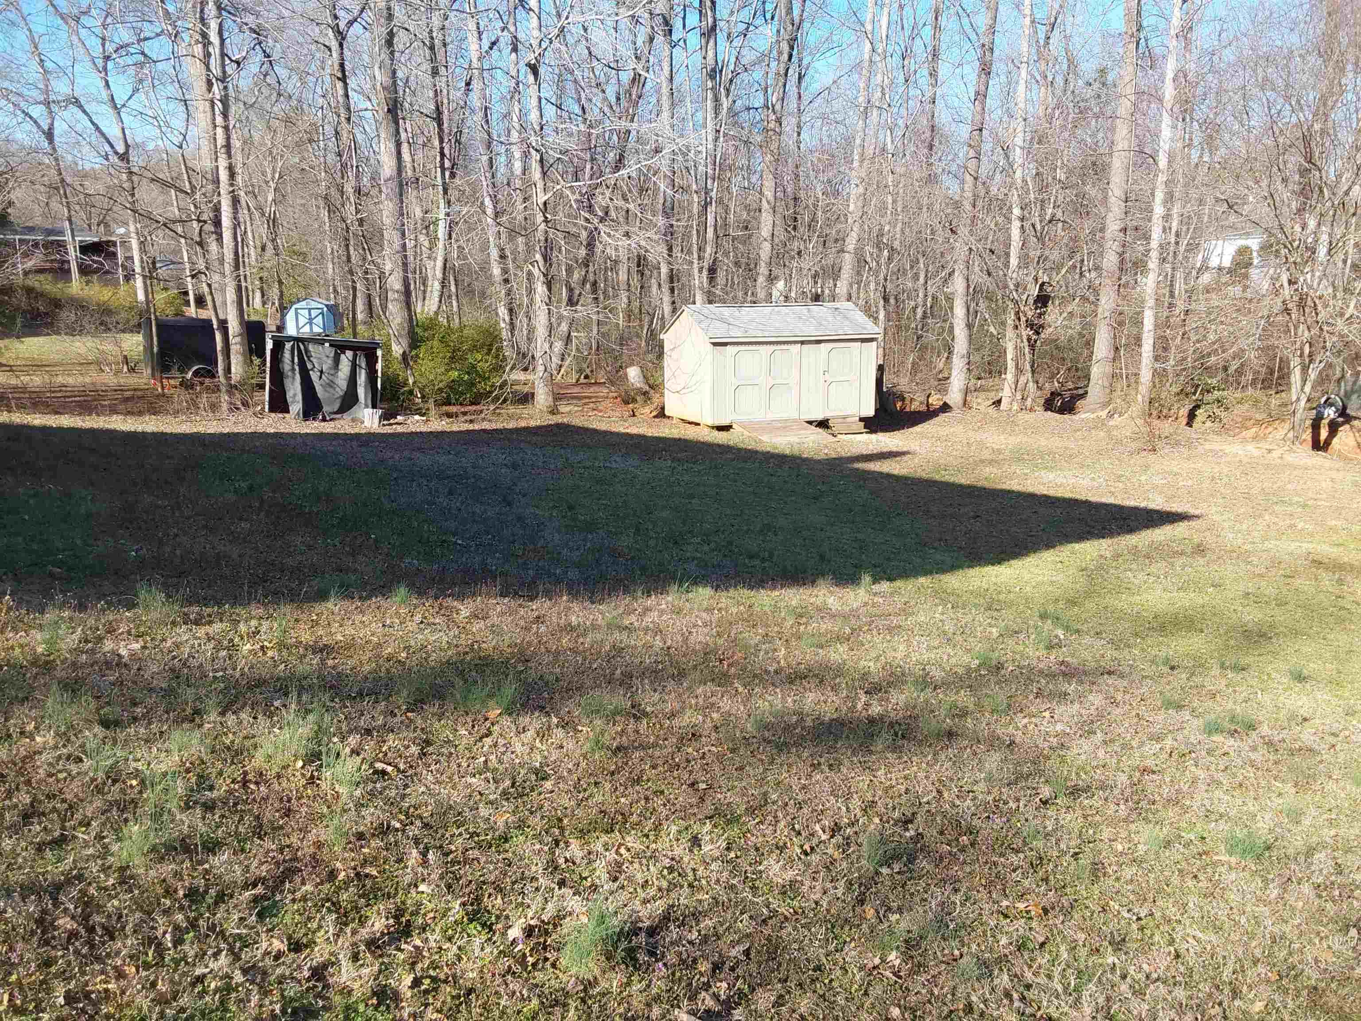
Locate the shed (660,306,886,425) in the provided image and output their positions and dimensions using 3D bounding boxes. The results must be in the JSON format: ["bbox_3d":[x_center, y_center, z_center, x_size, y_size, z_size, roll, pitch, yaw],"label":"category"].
[{"bbox_3d":[2.345,-3.962,29.152,4.887,2.959,3.132,-5,12,-22],"label":"shed"}]

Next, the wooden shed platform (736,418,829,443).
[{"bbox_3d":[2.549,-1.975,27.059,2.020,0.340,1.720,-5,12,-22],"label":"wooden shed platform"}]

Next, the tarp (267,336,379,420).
[{"bbox_3d":[-9.667,-3.669,29.744,2.950,2.120,1.400,-4,12,-19],"label":"tarp"}]

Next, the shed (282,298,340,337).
[{"bbox_3d":[-21.091,-11.152,63.242,2.900,2.200,3.000,-2,11,-9],"label":"shed"}]

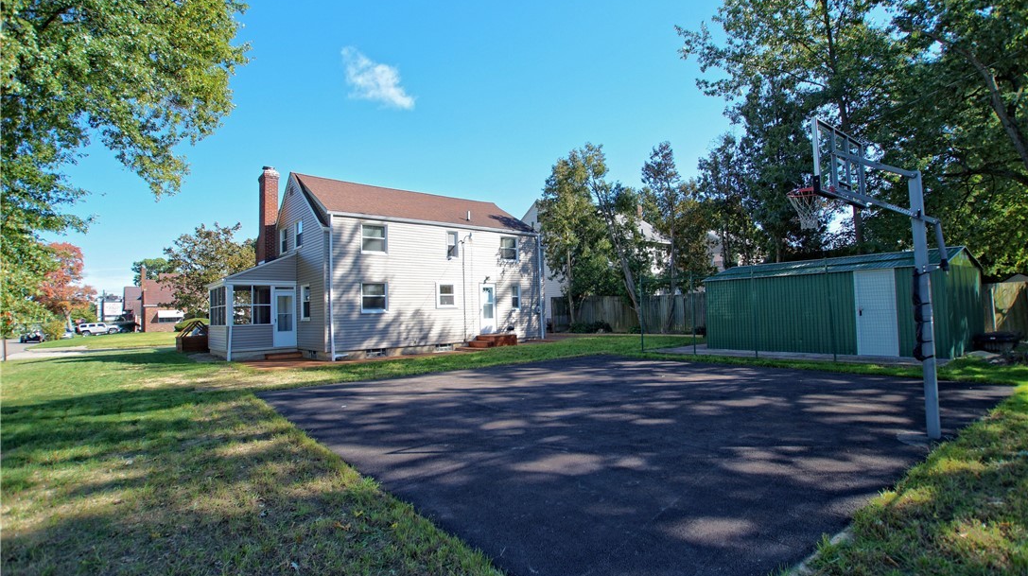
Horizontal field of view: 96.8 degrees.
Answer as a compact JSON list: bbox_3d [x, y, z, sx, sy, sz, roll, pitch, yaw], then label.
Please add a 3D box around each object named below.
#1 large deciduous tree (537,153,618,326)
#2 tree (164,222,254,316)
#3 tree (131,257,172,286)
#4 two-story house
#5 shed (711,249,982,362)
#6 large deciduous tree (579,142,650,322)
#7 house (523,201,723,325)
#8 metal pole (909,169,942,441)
[{"bbox_3d":[3.200,-2.271,22.718,3.933,9.232,3.736,-2,-3,8],"label":"large deciduous tree"},{"bbox_3d":[-17.775,-0.221,26.563,5.051,7.207,4.798,0,-3,-34],"label":"tree"},{"bbox_3d":[-63.085,0.897,80.134,7.955,12.810,7.955,0,-3,-38],"label":"tree"},{"bbox_3d":[-6.050,-1.246,20.852,12.250,7.950,8.300,0,-3,-41],"label":"two-story house"},{"bbox_3d":[9.844,0.466,14.210,4.150,2.740,6.150,0,-3,-37],"label":"shed"},{"bbox_3d":[4.747,-2.309,21.416,3.265,9.087,3.102,-3,-3,13],"label":"large deciduous tree"},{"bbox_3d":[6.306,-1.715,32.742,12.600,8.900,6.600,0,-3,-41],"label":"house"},{"bbox_3d":[4.618,0.169,5.117,0.115,3.003,0.115,0,-3,-35],"label":"metal pole"}]

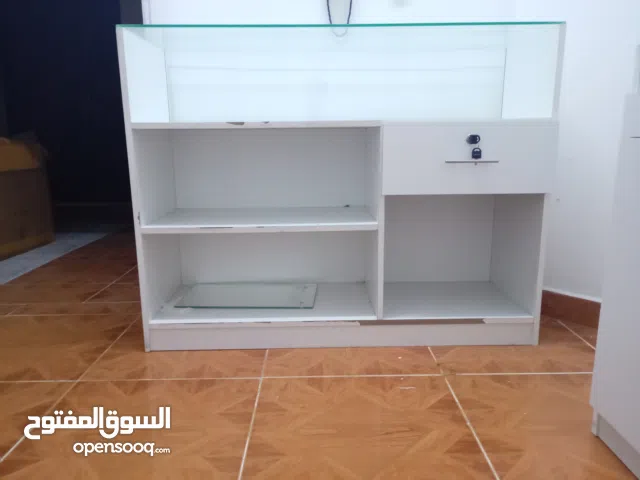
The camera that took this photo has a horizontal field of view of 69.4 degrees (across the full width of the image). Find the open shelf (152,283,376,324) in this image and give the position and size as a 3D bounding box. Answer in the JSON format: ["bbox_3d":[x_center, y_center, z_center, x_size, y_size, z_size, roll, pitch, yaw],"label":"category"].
[{"bbox_3d":[-0.168,0.209,1.540,0.672,0.018,0.343,-1,12,-1],"label":"open shelf"}]

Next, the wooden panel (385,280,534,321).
[{"bbox_3d":[0.411,0.202,1.547,0.450,0.018,0.343,-1,12,-1],"label":"wooden panel"}]

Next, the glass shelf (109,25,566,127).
[{"bbox_3d":[0.059,-0.482,1.403,1.168,0.241,0.361,-1,12,-1],"label":"glass shelf"}]

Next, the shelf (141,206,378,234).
[{"bbox_3d":[-0.171,-0.070,1.480,0.672,0.018,0.343,-1,12,-1],"label":"shelf"}]

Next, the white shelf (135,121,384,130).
[{"bbox_3d":[-0.170,-0.350,1.426,0.683,0.018,0.351,-1,12,-1],"label":"white shelf"}]

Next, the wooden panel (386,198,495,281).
[{"bbox_3d":[0.407,-0.032,1.681,0.450,0.381,0.018,-1,12,-1],"label":"wooden panel"}]

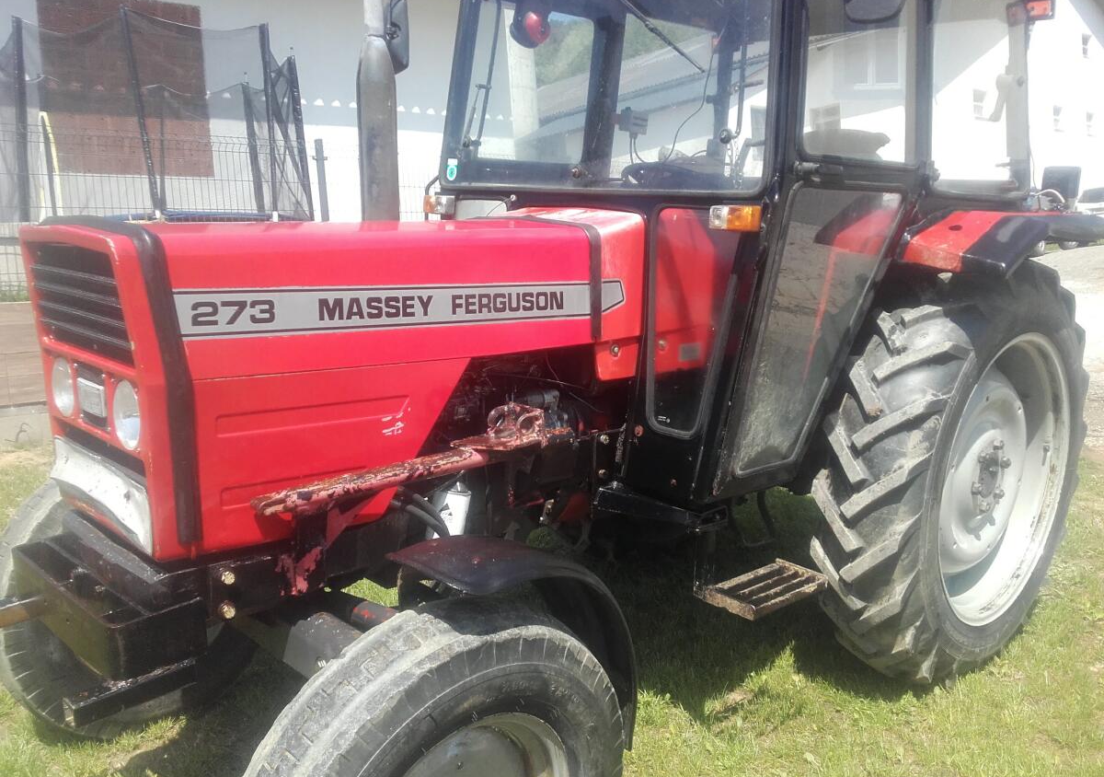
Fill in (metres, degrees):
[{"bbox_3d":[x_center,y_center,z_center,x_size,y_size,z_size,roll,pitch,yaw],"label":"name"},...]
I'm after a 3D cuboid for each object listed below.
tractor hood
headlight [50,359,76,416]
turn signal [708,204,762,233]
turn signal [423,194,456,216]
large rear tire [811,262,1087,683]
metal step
[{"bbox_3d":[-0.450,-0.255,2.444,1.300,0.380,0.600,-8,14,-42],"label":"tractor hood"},{"bbox_3d":[-1.055,-0.007,2.179,0.060,0.137,0.137,-8,14,-42],"label":"headlight"},{"bbox_3d":[0.453,-0.420,2.440,0.045,0.062,0.132,-8,14,-42],"label":"turn signal"},{"bbox_3d":[-0.370,-0.609,3.270,0.045,0.062,0.132,-8,14,-42],"label":"turn signal"},{"bbox_3d":[1.395,0.283,3.350,1.437,1.437,0.285,-8,14,-42],"label":"large rear tire"},{"bbox_3d":[0.576,0.546,2.692,0.361,0.036,0.174,-8,14,-42],"label":"metal step"}]

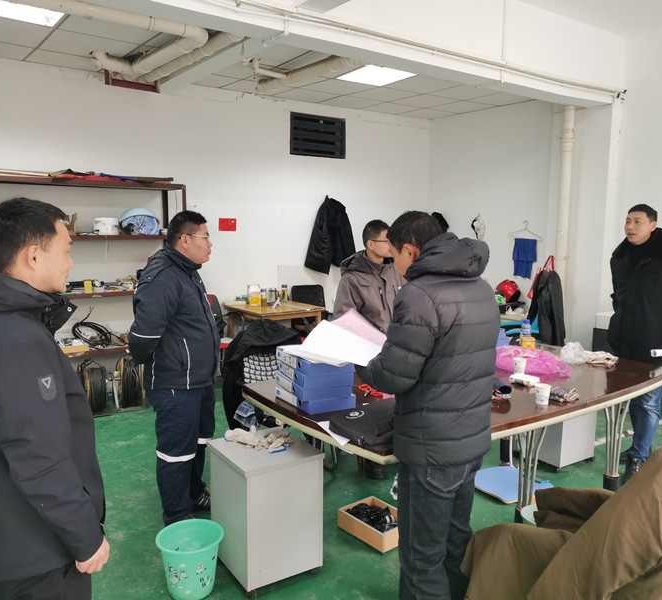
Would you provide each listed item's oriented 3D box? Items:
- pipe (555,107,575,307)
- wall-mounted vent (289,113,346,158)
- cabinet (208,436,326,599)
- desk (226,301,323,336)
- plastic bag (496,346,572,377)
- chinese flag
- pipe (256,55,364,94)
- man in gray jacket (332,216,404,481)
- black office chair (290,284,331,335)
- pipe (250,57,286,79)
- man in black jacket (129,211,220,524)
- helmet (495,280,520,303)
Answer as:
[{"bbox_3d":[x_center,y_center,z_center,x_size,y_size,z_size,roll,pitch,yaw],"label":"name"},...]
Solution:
[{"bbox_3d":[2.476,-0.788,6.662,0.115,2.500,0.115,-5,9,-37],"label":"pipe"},{"bbox_3d":[-0.131,-1.846,7.028,0.765,0.452,0.060,-5,8,-36],"label":"wall-mounted vent"},{"bbox_3d":[-0.317,0.993,2.996,0.400,0.590,0.450,-4,8,-33],"label":"cabinet"},{"bbox_3d":[-0.568,0.456,6.352,0.780,0.770,0.880,-5,8,-36],"label":"desk"},{"bbox_3d":[1.129,0.350,3.549,0.460,0.110,0.270,3,7,20],"label":"plastic bag"},{"bbox_3d":[-1.063,-0.777,6.460,0.197,0.134,0.010,-5,8,-36],"label":"chinese flag"},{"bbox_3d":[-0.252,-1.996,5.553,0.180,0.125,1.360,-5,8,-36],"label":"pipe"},{"bbox_3d":[0.279,0.292,4.256,0.370,1.680,0.530,7,10,43],"label":"man in gray jacket"},{"bbox_3d":[-0.123,0.315,7.062,0.560,0.940,0.580,-5,9,-37],"label":"black office chair"},{"bbox_3d":[-0.515,-1.980,5.370,0.380,0.110,0.070,-5,8,-36],"label":"pipe"},{"bbox_3d":[-0.882,0.356,3.558,0.440,1.710,0.530,0,7,-3],"label":"man in black jacket"},{"bbox_3d":[1.886,-0.091,6.650,0.270,0.240,0.240,3,8,23],"label":"helmet"}]

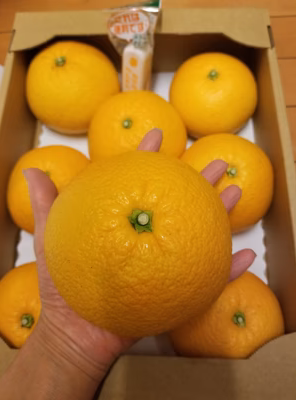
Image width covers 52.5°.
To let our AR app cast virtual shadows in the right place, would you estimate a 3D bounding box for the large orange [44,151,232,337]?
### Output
[{"bbox_3d":[-0.005,0.022,0.172,0.103,0.091,0.103,0,70,0],"label":"large orange"}]

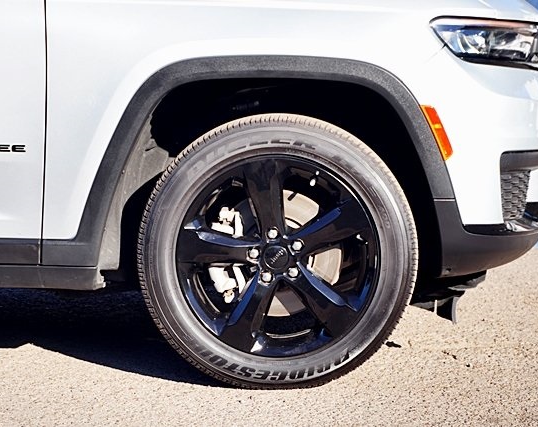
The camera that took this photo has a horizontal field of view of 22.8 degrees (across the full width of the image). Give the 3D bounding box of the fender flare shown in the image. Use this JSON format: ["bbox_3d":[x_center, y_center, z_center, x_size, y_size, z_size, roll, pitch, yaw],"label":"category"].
[{"bbox_3d":[-0.062,-0.132,3.562,1.098,0.561,0.120,1,7,5],"label":"fender flare"}]

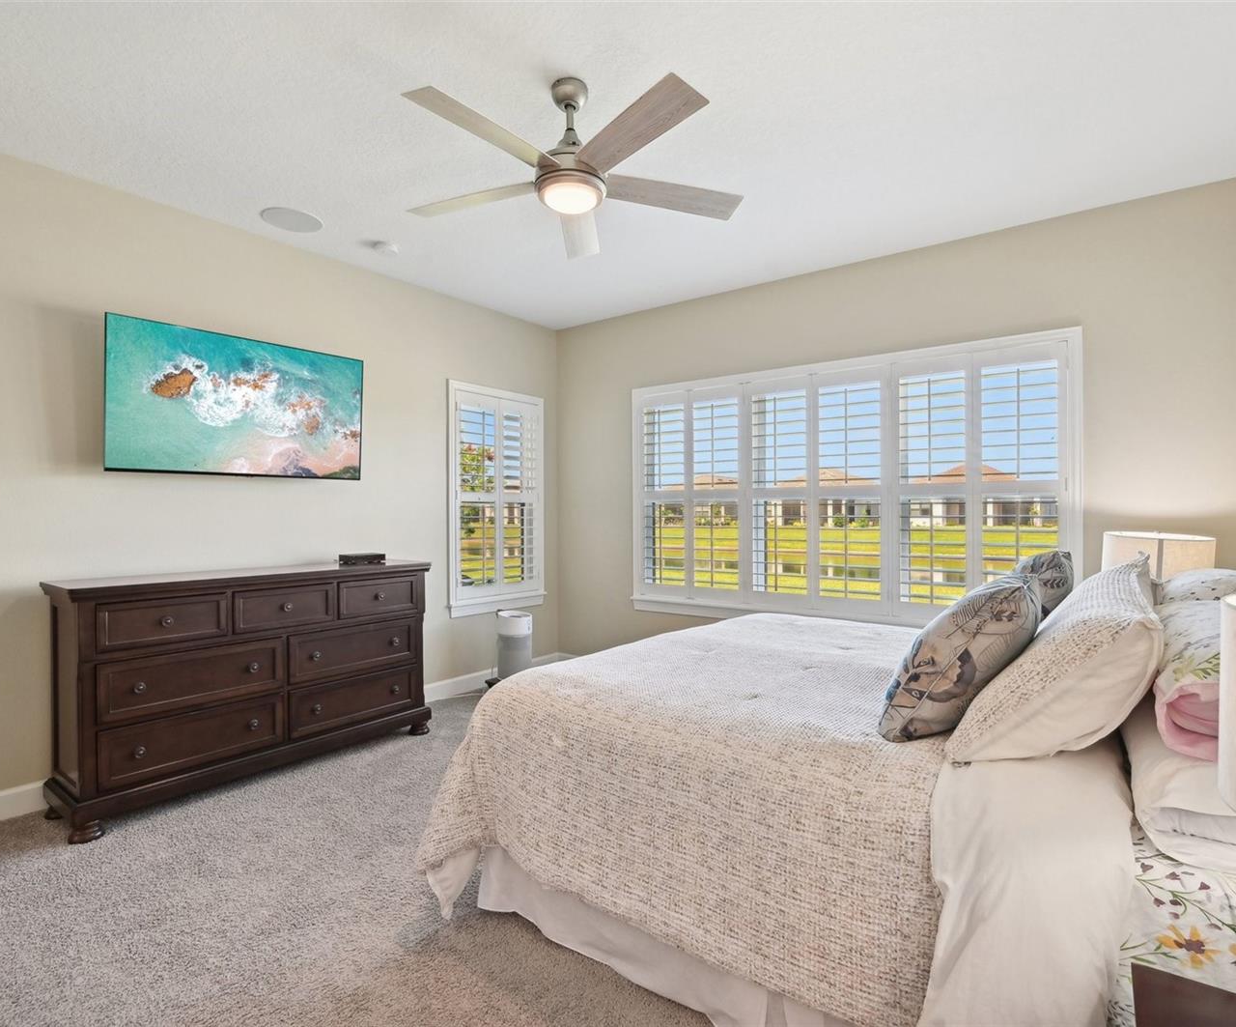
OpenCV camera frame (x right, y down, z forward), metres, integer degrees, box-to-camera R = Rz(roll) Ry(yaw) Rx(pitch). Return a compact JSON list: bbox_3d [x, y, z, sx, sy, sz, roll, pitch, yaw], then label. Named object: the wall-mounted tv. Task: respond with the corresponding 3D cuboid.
[{"bbox_3d":[-1.964,-0.560,3.216,0.050,0.715,1.225,1,1,39],"label":"wall-mounted tv"}]

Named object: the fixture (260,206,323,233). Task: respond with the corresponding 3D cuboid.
[{"bbox_3d":[-1.699,-1.521,3.122,0.285,0.030,0.285,0,0,0],"label":"fixture"}]

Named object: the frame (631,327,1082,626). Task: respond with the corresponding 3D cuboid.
[{"bbox_3d":[1.221,-0.110,3.790,2.700,1.660,0.110,1,1,36],"label":"frame"}]

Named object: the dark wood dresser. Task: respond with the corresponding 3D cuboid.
[{"bbox_3d":[-1.809,0.796,3.093,0.470,1.015,1.620,1,1,38],"label":"dark wood dresser"}]

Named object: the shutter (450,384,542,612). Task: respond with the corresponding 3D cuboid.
[{"bbox_3d":[-0.884,-0.097,4.574,0.100,1.670,0.900,1,1,39],"label":"shutter"}]

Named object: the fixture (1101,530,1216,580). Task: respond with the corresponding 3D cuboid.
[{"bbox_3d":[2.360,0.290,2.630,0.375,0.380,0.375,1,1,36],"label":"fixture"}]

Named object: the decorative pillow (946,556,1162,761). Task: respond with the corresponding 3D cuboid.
[{"bbox_3d":[1.170,0.395,1.600,0.720,0.520,0.210,0,45,-54],"label":"decorative pillow"}]

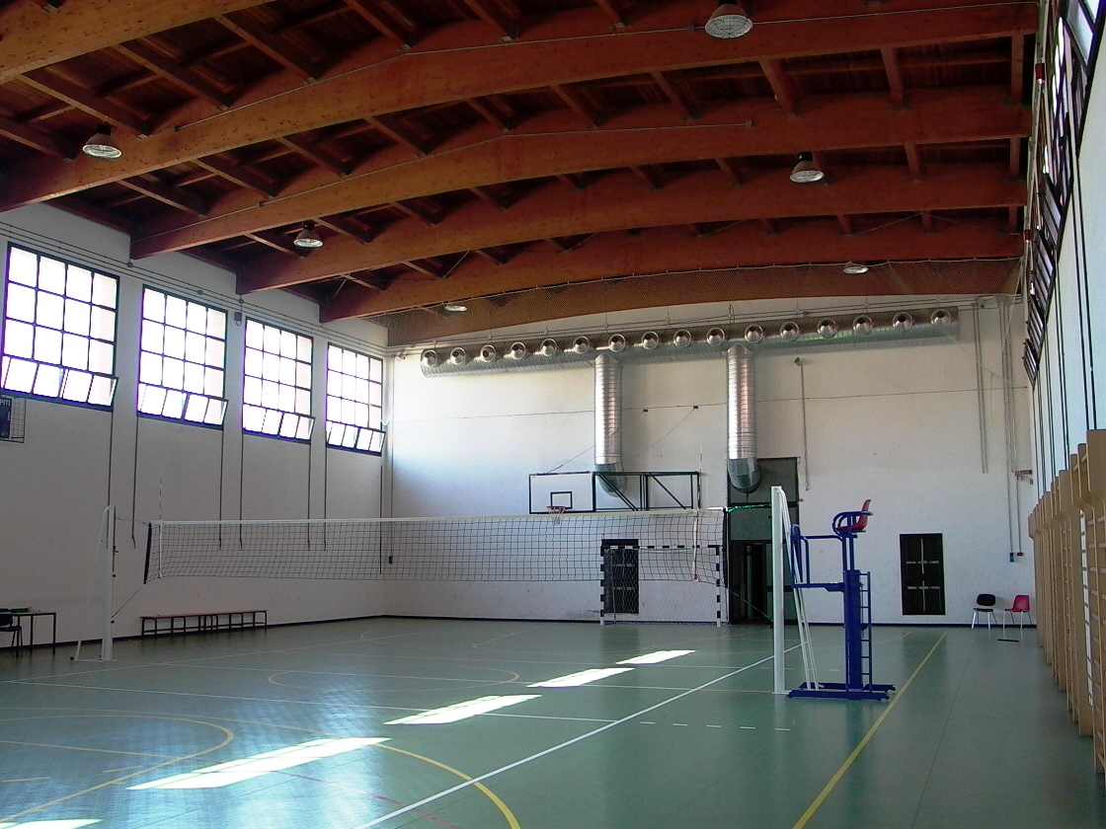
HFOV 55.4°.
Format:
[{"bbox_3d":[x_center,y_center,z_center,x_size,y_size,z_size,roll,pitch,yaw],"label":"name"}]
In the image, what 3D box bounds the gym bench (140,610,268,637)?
[{"bbox_3d":[-8.109,4.951,24.903,0.380,0.450,4.000,-4,-9,22],"label":"gym bench"}]

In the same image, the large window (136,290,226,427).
[{"bbox_3d":[-8.722,-1.301,25.005,0.150,3.010,2.930,-4,-9,22],"label":"large window"}]

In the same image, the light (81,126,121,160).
[{"bbox_3d":[-7.658,-4.700,17.973,0.620,0.520,0.620,-4,-9,23],"label":"light"}]

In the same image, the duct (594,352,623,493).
[{"bbox_3d":[1.602,0.316,29.863,0.780,4.050,0.860,-3,-9,21],"label":"duct"}]

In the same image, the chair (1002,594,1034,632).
[{"bbox_3d":[10.968,4.696,24.886,0.520,0.800,0.500,5,-9,-31],"label":"chair"}]

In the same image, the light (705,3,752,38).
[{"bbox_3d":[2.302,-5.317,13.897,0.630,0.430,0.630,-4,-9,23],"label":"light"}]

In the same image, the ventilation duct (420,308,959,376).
[{"bbox_3d":[3.093,-1.923,29.204,15.300,0.900,1.000,-4,-9,23],"label":"ventilation duct"}]

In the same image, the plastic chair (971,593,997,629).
[{"bbox_3d":[10.394,4.769,25.425,0.500,0.820,0.520,-8,-11,44],"label":"plastic chair"}]

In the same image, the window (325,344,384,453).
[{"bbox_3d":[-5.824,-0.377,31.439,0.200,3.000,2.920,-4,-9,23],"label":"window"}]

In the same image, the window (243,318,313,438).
[{"bbox_3d":[-7.349,-0.849,28.341,0.150,3.010,2.930,-4,-9,22],"label":"window"}]

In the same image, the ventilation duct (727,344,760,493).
[{"bbox_3d":[5.088,0.155,28.233,0.800,3.950,0.950,-4,-9,23],"label":"ventilation duct"}]

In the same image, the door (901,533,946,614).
[{"bbox_3d":[9.347,4.056,26.681,1.050,2.060,0.090,-3,-9,21],"label":"door"}]

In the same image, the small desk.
[{"bbox_3d":[-9.378,3.905,18.734,0.660,0.750,0.810,-4,-9,23],"label":"small desk"}]

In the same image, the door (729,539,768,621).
[{"bbox_3d":[5.246,4.522,28.311,1.100,2.200,0.100,-3,-9,21],"label":"door"}]

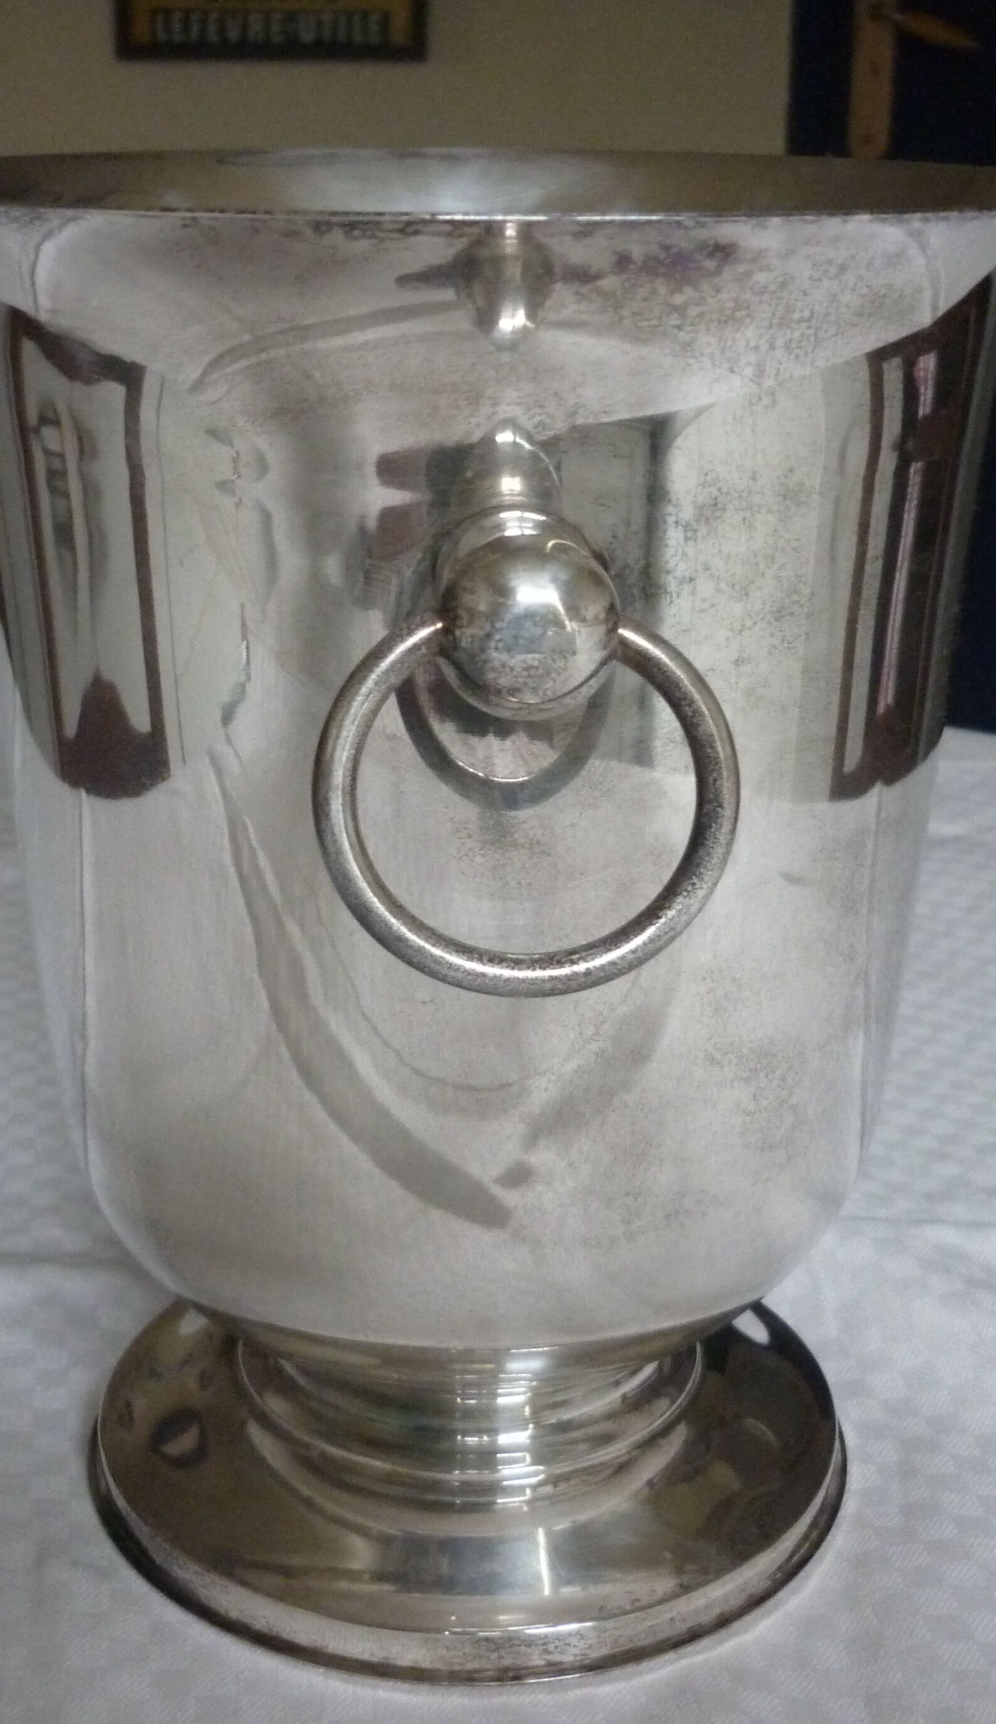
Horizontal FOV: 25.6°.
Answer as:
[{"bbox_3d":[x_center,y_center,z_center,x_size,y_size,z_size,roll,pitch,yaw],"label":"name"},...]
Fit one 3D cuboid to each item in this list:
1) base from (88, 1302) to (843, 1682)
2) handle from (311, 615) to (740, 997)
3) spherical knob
[{"bbox_3d":[-0.005,0.089,0.412,0.144,0.040,0.144,-1,20,-4],"label":"base"},{"bbox_3d":[0.004,-0.008,0.277,0.054,0.053,0.006,-1,20,-4],"label":"handle"},{"bbox_3d":[0.004,-0.029,0.269,0.022,0.022,0.025,-1,20,-4],"label":"spherical knob"}]

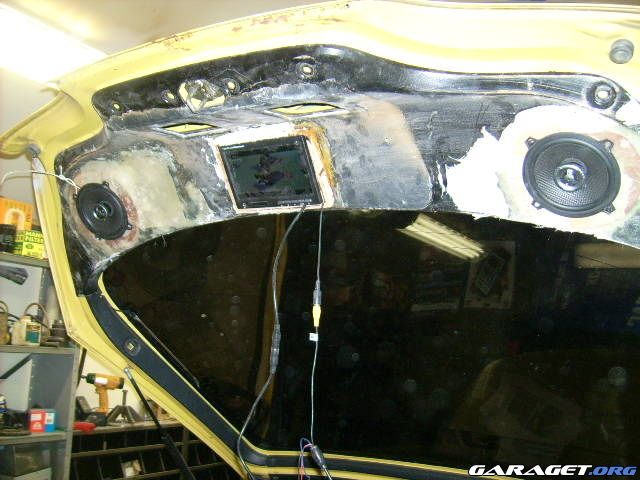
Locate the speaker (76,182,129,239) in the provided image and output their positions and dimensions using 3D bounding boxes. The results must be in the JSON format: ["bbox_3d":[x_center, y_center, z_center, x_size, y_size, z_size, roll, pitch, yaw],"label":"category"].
[{"bbox_3d":[-0.468,-0.068,1.425,0.134,0.134,0.050,-4,21,23],"label":"speaker"}]

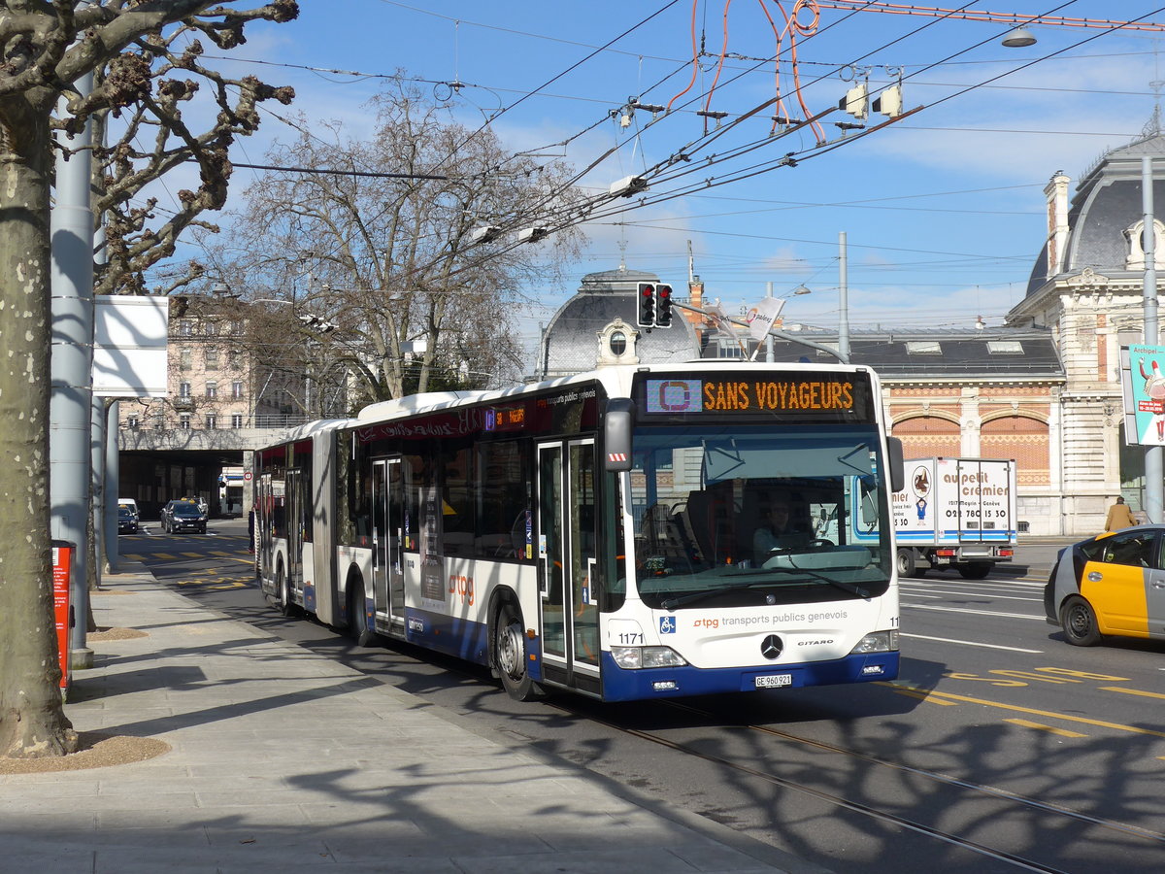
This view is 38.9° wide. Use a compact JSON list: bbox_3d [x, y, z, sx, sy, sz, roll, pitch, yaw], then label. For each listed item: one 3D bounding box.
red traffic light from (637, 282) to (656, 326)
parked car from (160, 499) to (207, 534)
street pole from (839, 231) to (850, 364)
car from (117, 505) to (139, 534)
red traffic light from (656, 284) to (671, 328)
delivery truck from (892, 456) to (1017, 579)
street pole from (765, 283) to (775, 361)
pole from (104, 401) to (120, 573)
[{"bbox_3d":[1.315,-2.694,33.600,0.380,0.910,0.360,0,-2,-24],"label":"red traffic light"},{"bbox_3d":[-22.104,4.502,92.000,1.800,1.740,4.500,0,-2,-20],"label":"parked car"},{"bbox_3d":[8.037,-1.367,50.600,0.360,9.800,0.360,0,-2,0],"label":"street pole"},{"bbox_3d":[-25.749,4.654,91.500,1.800,1.500,4.500,0,-2,-20],"label":"car"},{"bbox_3d":[1.663,-2.676,33.700,0.380,0.910,0.360,0,-2,-24],"label":"red traffic light"},{"bbox_3d":[7.813,1.942,39.923,2.180,2.700,5.900,0,-2,-21],"label":"delivery truck"},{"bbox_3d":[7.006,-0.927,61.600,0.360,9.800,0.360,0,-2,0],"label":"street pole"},{"bbox_3d":[-11.712,-1.531,41.000,0.370,9.600,0.370,0,-2,0],"label":"pole"}]

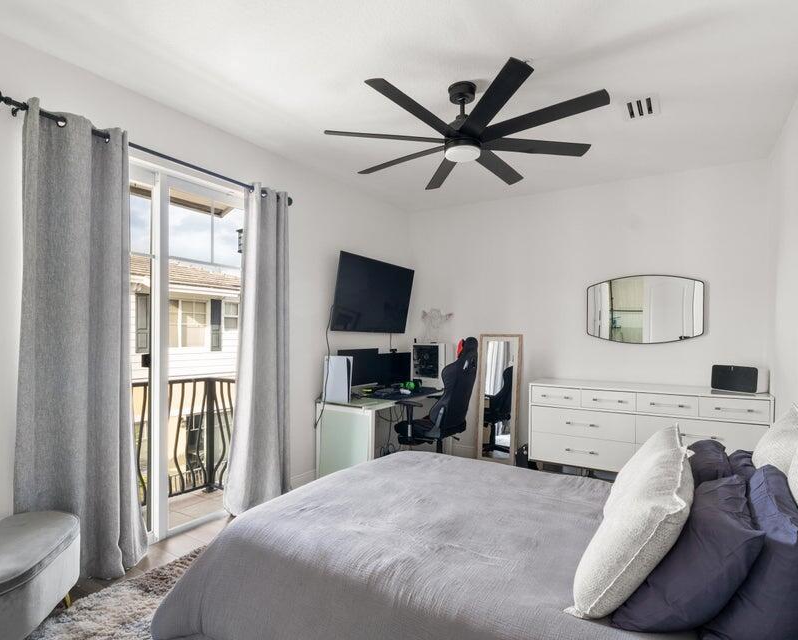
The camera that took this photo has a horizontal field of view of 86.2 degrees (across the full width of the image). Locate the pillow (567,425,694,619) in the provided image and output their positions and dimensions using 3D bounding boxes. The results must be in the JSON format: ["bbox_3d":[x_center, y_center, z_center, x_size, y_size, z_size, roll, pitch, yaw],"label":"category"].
[{"bbox_3d":[0.797,0.632,1.368,0.190,0.450,0.580,39,20,29],"label":"pillow"}]

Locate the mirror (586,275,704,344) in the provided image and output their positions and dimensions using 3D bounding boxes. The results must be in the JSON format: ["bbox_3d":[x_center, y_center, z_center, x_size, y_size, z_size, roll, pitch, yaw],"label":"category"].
[{"bbox_3d":[2.198,-0.090,3.821,0.915,0.615,0.030,-1,-2,28],"label":"mirror"}]

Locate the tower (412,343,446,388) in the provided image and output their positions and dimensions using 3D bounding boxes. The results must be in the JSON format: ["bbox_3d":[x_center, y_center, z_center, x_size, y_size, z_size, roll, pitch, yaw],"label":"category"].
[{"bbox_3d":[0.325,0.478,4.632,0.390,0.460,0.200,-1,-2,34],"label":"tower"}]

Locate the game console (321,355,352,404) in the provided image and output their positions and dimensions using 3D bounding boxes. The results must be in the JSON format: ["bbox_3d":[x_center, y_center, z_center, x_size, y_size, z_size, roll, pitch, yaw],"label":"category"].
[{"bbox_3d":[-0.490,0.482,3.532,0.260,0.390,0.104,-1,-2,32],"label":"game console"}]

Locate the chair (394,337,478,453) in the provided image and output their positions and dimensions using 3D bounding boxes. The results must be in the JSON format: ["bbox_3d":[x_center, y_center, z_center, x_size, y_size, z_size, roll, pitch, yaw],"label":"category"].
[{"bbox_3d":[0.348,0.790,3.674,0.690,1.290,0.670,-1,-2,34],"label":"chair"}]

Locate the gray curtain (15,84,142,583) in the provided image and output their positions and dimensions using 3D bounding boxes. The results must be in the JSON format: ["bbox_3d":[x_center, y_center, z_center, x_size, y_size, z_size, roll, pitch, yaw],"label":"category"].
[{"bbox_3d":[-1.627,0.152,2.235,0.160,2.400,0.550,-1,-2,34],"label":"gray curtain"}]

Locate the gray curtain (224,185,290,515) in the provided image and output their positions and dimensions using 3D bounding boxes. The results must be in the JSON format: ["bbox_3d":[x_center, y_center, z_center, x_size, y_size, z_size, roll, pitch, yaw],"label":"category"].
[{"bbox_3d":[-1.024,0.198,3.112,0.160,2.360,0.510,-1,-2,34],"label":"gray curtain"}]

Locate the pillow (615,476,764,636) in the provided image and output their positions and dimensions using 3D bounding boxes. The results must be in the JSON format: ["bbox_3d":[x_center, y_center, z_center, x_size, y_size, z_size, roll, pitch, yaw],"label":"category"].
[{"bbox_3d":[0.846,0.642,1.240,0.190,0.440,0.480,43,22,28],"label":"pillow"}]

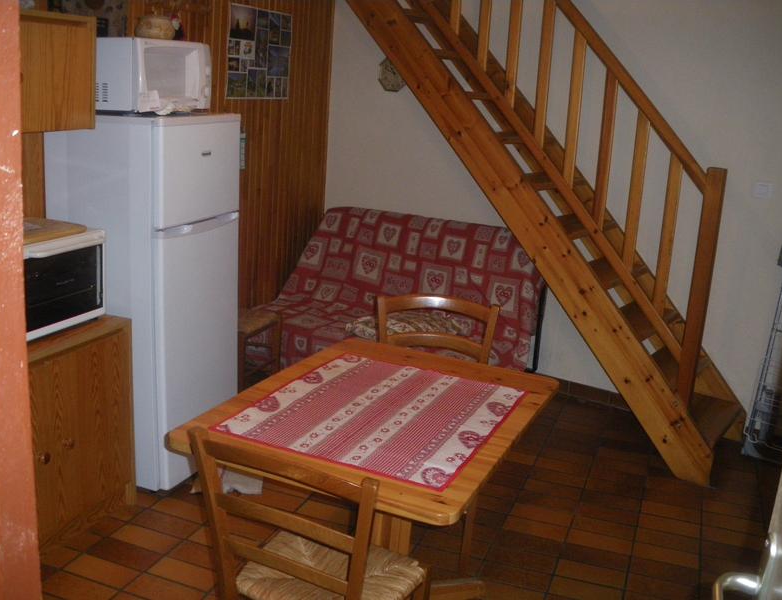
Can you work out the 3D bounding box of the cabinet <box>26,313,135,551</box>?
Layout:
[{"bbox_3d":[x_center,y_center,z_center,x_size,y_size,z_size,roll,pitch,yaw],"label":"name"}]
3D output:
[{"bbox_3d":[-1.294,0.446,2.768,0.540,0.730,0.810,9,14,19],"label":"cabinet"}]

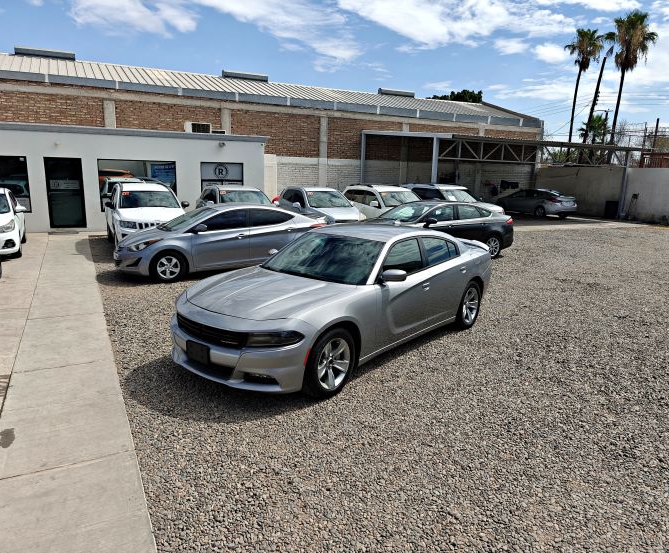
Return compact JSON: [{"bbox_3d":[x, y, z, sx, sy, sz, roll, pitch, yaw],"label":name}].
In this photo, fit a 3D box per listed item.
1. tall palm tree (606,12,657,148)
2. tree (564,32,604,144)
[{"bbox_3d":[23.192,-13.303,39.248,4.100,14.800,4.100,8,14,28],"label":"tall palm tree"},{"bbox_3d":[20.929,-13.758,43.014,3.500,14.843,3.500,7,13,24],"label":"tree"}]

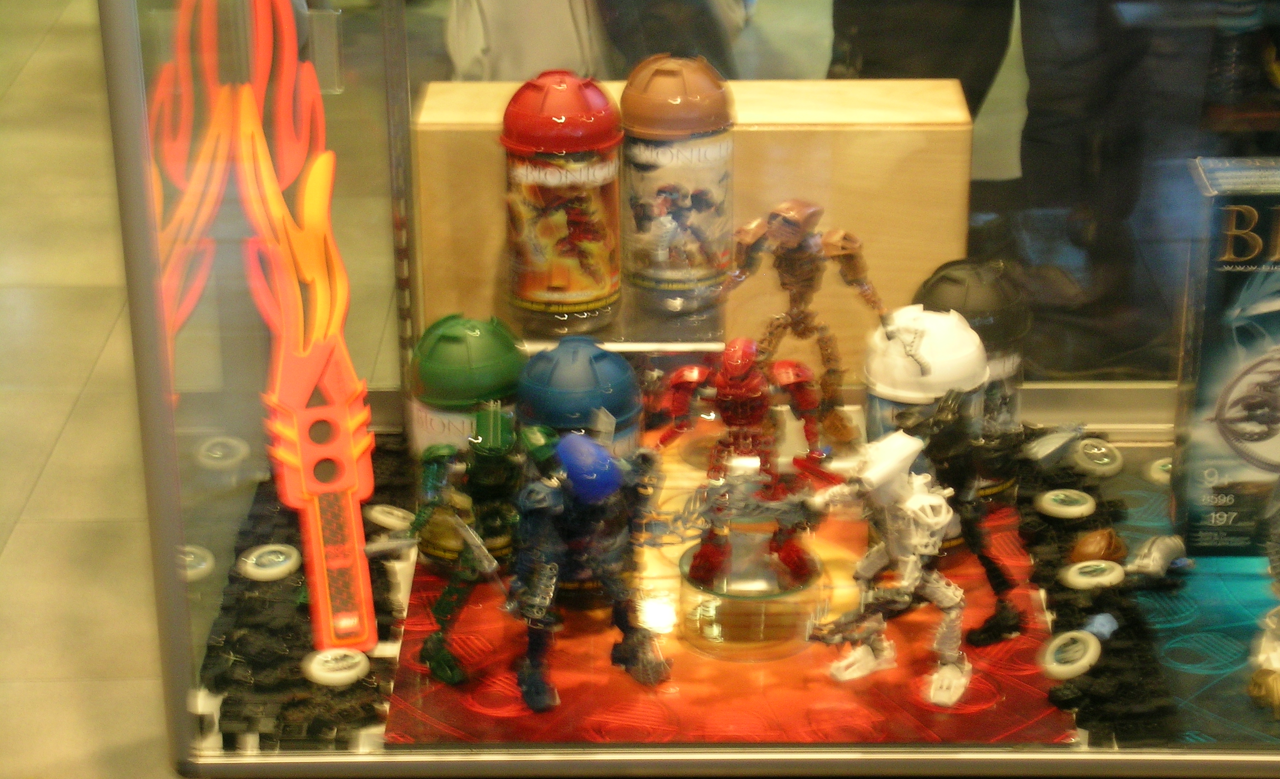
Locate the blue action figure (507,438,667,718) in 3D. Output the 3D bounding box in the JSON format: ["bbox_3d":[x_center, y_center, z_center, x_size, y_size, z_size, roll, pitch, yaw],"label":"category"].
[{"bbox_3d":[-0.033,0.114,1.868,0.108,0.180,0.090,-7,25,-15],"label":"blue action figure"}]

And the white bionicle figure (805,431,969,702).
[{"bbox_3d":[0.169,0.115,1.874,0.100,0.172,0.088,-22,32,-39],"label":"white bionicle figure"}]

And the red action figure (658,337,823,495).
[{"bbox_3d":[0.071,0.043,1.911,0.117,0.172,0.085,0,25,1],"label":"red action figure"}]

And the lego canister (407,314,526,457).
[{"bbox_3d":[-0.127,0.032,2.039,0.084,0.187,0.084,0,25,1],"label":"lego canister"}]

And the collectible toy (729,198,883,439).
[{"bbox_3d":[0.126,-0.052,2.112,0.122,0.188,0.075,-1,25,-2],"label":"collectible toy"}]

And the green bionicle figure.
[{"bbox_3d":[-0.107,0.098,1.904,0.105,0.180,0.098,-9,26,-19],"label":"green bionicle figure"}]

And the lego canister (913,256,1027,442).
[{"bbox_3d":[0.255,-0.008,2.124,0.084,0.187,0.084,0,25,1],"label":"lego canister"}]

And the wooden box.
[{"bbox_3d":[0.042,-0.126,2.298,0.440,0.236,0.109,0,25,1],"label":"wooden box"}]

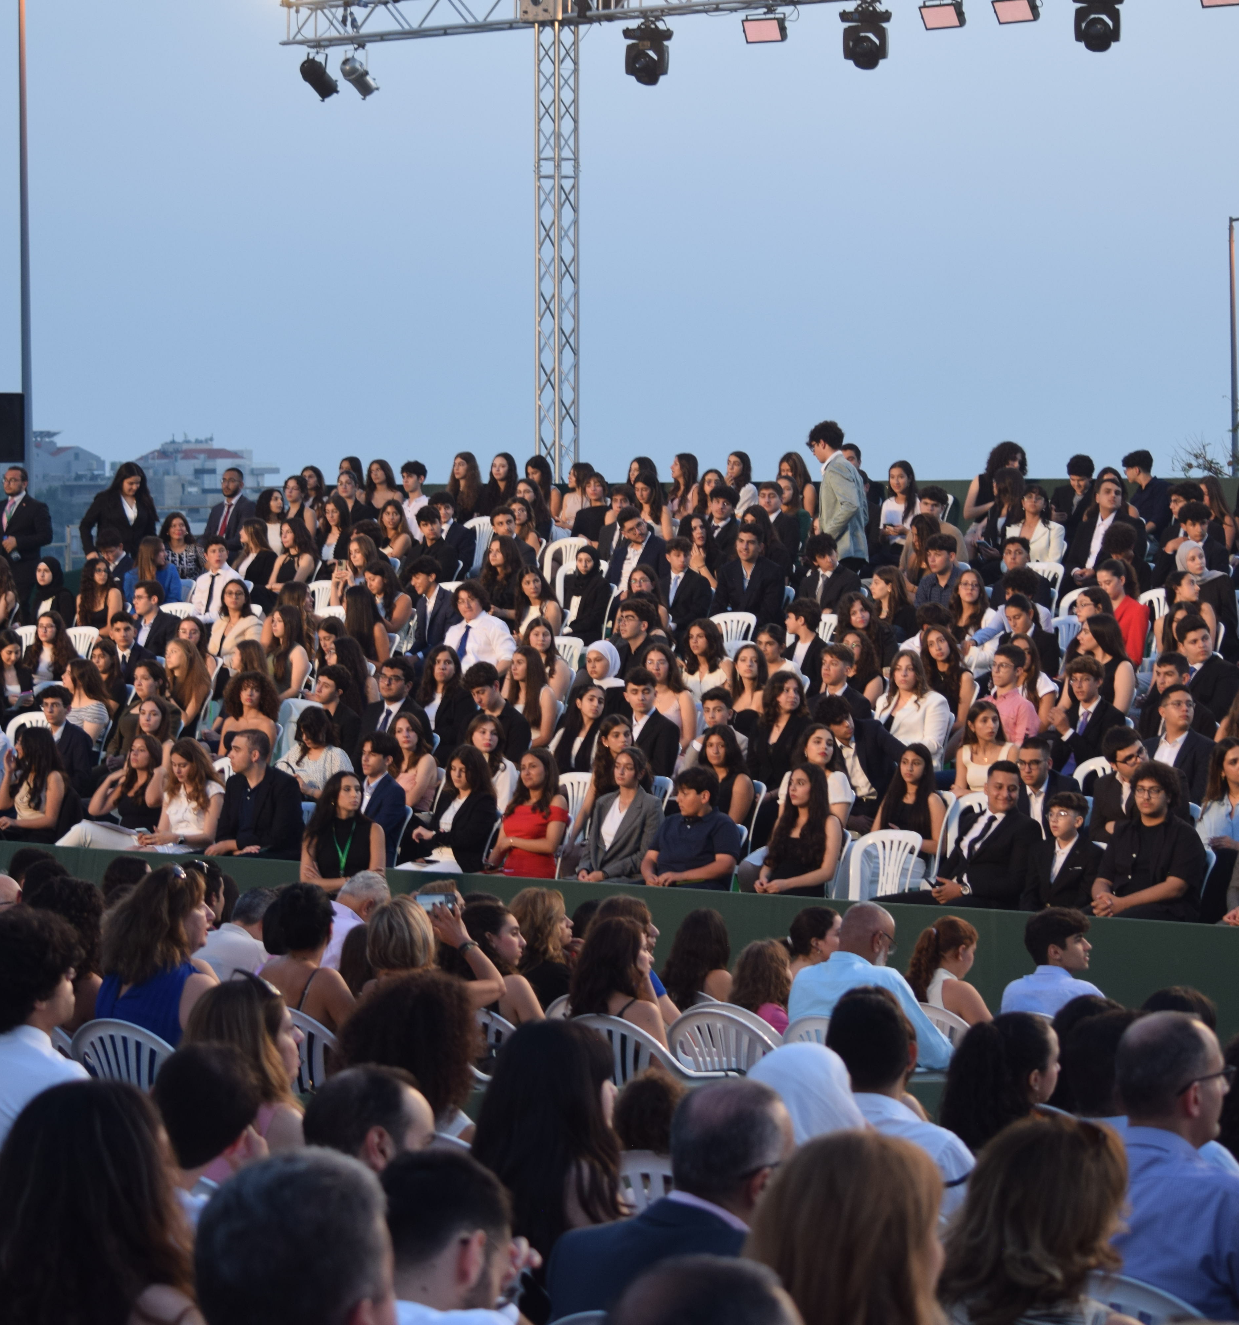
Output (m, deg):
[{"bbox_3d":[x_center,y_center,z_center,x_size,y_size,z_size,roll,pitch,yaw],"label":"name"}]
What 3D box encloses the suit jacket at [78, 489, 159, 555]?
[{"bbox_3d":[-3.706,-0.977,33.500,0.560,0.640,0.340,-1,2,-12],"label":"suit jacket"}]

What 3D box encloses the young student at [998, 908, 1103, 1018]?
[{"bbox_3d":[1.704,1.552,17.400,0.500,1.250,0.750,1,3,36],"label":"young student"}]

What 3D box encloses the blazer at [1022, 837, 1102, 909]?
[{"bbox_3d":[2.176,1.079,22.300,0.370,0.500,0.280,0,1,35],"label":"blazer"}]

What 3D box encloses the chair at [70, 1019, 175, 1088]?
[{"bbox_3d":[-1.252,1.393,12.805,0.570,0.820,0.560,1,3,41],"label":"chair"}]

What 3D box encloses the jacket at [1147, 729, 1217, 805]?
[{"bbox_3d":[2.835,0.610,22.800,0.460,0.570,0.360,1,2,31],"label":"jacket"}]

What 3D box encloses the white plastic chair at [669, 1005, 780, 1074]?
[{"bbox_3d":[0.455,1.497,14.505,0.570,0.820,0.560,1,3,41],"label":"white plastic chair"}]

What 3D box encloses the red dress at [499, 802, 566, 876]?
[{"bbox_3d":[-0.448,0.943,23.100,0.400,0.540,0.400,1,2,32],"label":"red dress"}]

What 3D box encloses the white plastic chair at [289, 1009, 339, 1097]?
[{"bbox_3d":[-0.823,1.395,13.600,0.550,0.800,0.570,-2,2,-45],"label":"white plastic chair"}]

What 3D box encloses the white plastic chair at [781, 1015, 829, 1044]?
[{"bbox_3d":[0.903,1.667,16.300,0.560,0.810,0.560,1,3,38],"label":"white plastic chair"}]

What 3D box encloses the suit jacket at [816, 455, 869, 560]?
[{"bbox_3d":[1.541,-1.053,31.300,0.320,0.740,0.440,0,2,23],"label":"suit jacket"}]

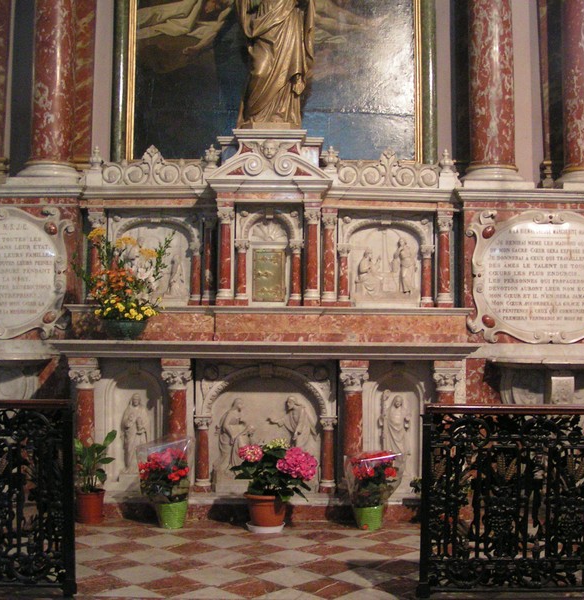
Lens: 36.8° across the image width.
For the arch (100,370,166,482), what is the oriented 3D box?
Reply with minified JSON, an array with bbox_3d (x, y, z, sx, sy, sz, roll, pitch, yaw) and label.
[{"bbox_3d":[-0.945,0.744,5.204,0.403,0.695,0.160,1,-2,0],"label":"arch"}]

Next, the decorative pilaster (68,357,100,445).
[{"bbox_3d":[-1.195,0.721,5.065,0.182,0.786,0.180,1,-2,0],"label":"decorative pilaster"}]

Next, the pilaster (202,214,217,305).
[{"bbox_3d":[-0.537,-0.270,5.712,0.104,0.601,0.100,1,-3,0],"label":"pilaster"}]

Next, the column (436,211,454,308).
[{"bbox_3d":[0.955,-0.252,5.463,0.112,0.608,0.112,0,-3,0],"label":"column"}]

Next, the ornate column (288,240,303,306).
[{"bbox_3d":[0.026,-0.172,5.685,0.097,0.428,0.090,1,-3,0],"label":"ornate column"}]

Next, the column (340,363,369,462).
[{"bbox_3d":[0.366,0.746,5.137,0.175,0.779,0.160,1,-3,0],"label":"column"}]

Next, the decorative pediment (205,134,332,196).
[{"bbox_3d":[-0.147,-0.878,5.731,0.835,0.408,0.280,1,-3,0],"label":"decorative pediment"}]

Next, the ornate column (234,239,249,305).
[{"bbox_3d":[-0.308,-0.174,5.365,0.085,0.402,0.085,0,-3,0],"label":"ornate column"}]

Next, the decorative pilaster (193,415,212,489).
[{"bbox_3d":[-0.521,0.906,5.166,0.106,0.438,0.105,1,-2,0],"label":"decorative pilaster"}]

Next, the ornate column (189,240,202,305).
[{"bbox_3d":[-0.603,-0.172,5.487,0.087,0.399,0.085,0,-3,0],"label":"ornate column"}]

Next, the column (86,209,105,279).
[{"bbox_3d":[-1.225,-0.270,5.474,0.112,0.599,0.112,0,-3,0],"label":"column"}]

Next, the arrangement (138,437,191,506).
[{"bbox_3d":[-0.703,0.941,4.805,0.295,0.364,0.270,1,-2,0],"label":"arrangement"}]

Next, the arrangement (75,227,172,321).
[{"bbox_3d":[-1.016,-0.157,5.298,0.575,0.560,0.400,1,-3,0],"label":"arrangement"}]

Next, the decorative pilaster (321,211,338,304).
[{"bbox_3d":[0.247,-0.273,5.709,0.111,0.620,0.105,1,-3,0],"label":"decorative pilaster"}]

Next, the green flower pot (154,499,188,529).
[{"bbox_3d":[-0.661,1.173,4.834,0.168,0.152,0.165,1,-3,0],"label":"green flower pot"}]

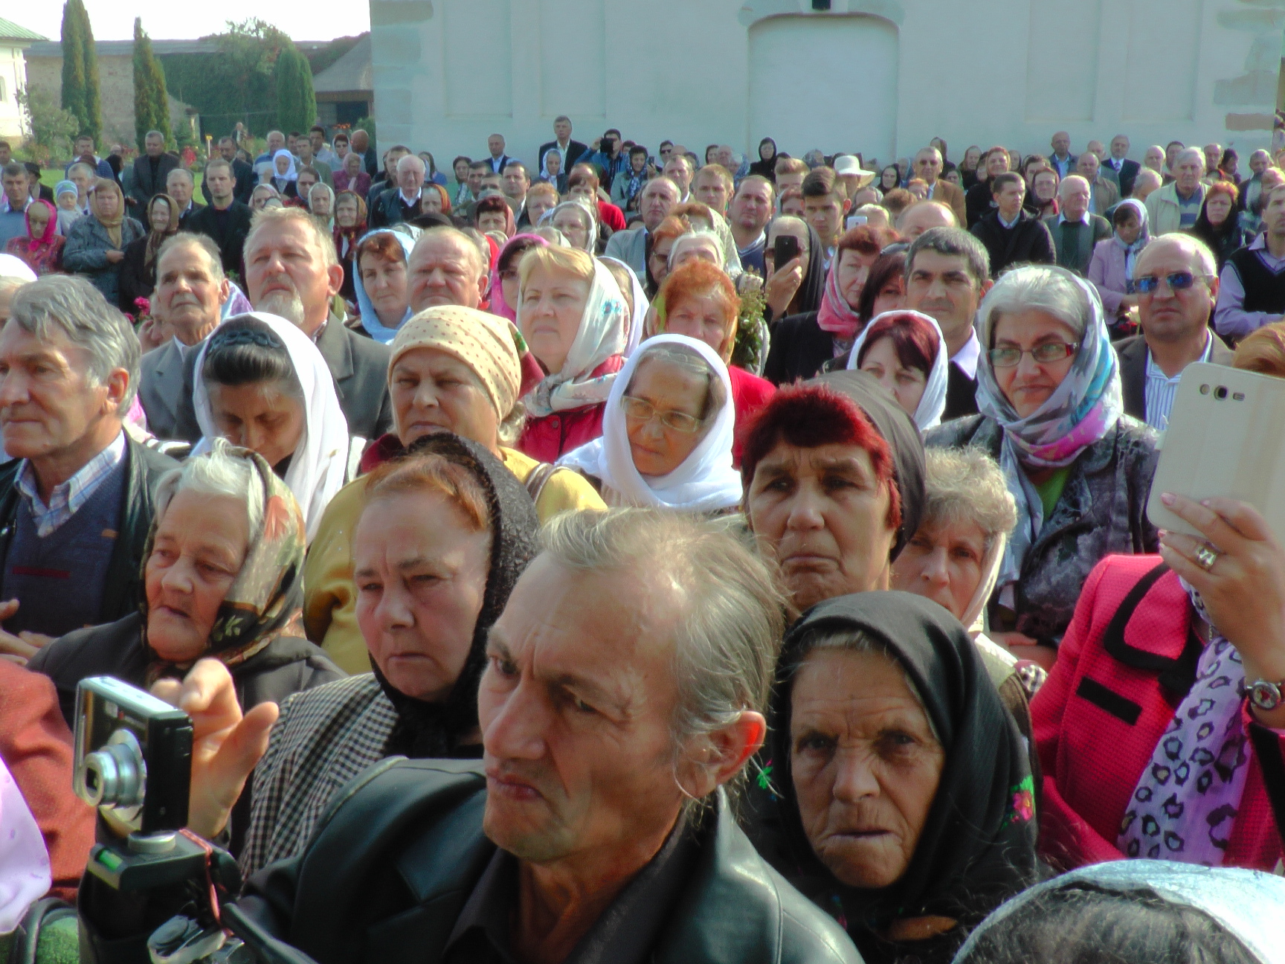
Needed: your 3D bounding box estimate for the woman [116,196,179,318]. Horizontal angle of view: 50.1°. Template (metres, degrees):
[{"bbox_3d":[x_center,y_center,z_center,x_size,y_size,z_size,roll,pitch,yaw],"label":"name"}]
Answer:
[{"bbox_3d":[-2.786,-0.946,8.094,0.480,1.480,0.340,-1,15,-2],"label":"woman"}]

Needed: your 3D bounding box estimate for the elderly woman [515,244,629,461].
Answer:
[{"bbox_3d":[-0.135,0.337,2.787,0.480,1.620,0.320,7,16,23],"label":"elderly woman"}]

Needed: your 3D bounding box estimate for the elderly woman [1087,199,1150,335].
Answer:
[{"bbox_3d":[2.504,-0.727,7.296,0.470,1.530,0.360,7,17,26],"label":"elderly woman"}]

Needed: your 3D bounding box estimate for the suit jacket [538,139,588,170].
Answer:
[{"bbox_3d":[-0.763,-2.952,13.397,0.540,0.760,0.300,1,15,3],"label":"suit jacket"}]

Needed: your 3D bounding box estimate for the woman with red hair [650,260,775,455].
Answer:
[{"bbox_3d":[0.130,0.288,3.152,0.480,1.580,0.320,2,15,8],"label":"woman with red hair"}]

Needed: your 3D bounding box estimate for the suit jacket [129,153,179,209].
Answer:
[{"bbox_3d":[-4.426,-2.635,12.597,0.500,0.760,0.300,-4,16,-14],"label":"suit jacket"}]

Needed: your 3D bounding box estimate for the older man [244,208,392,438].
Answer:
[{"bbox_3d":[-0.698,0.269,3.003,0.500,1.700,0.330,3,16,12],"label":"older man"}]

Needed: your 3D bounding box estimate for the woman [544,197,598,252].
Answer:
[{"bbox_3d":[-0.315,-0.568,6.497,0.470,1.500,0.320,5,16,19],"label":"woman"}]

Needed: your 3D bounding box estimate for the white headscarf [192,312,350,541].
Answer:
[{"bbox_3d":[-0.555,-0.078,2.060,0.240,0.360,0.260,1,14,5],"label":"white headscarf"}]

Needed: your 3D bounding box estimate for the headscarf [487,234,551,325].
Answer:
[{"bbox_3d":[-0.350,-0.593,4.150,0.240,0.330,0.260,2,15,8],"label":"headscarf"}]

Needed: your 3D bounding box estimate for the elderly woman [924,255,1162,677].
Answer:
[{"bbox_3d":[0.618,0.459,2.314,0.480,1.630,0.340,7,17,23],"label":"elderly woman"}]

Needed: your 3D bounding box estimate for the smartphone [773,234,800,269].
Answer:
[{"bbox_3d":[0.426,-0.664,4.050,0.068,0.135,0.011,1,15,-7],"label":"smartphone"}]

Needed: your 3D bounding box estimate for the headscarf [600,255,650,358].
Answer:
[{"bbox_3d":[-0.088,-0.350,3.091,0.220,0.320,0.250,8,17,29],"label":"headscarf"}]

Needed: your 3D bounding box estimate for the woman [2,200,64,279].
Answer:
[{"bbox_3d":[-3.605,-0.962,8.392,0.480,1.500,0.320,-3,15,-10],"label":"woman"}]

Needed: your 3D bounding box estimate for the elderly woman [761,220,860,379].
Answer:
[{"bbox_3d":[0.478,-0.087,4.553,0.480,1.550,0.380,3,15,10],"label":"elderly woman"}]

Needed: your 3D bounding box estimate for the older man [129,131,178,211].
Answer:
[{"bbox_3d":[-4.426,-2.373,12.723,0.500,1.700,0.320,-4,16,-14],"label":"older man"}]

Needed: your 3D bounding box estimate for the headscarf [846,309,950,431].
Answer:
[{"bbox_3d":[0.498,-0.195,2.718,0.205,0.300,0.235,6,16,21],"label":"headscarf"}]

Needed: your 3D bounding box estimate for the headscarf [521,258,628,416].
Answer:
[{"bbox_3d":[-0.131,-0.282,2.608,0.200,0.300,0.235,7,16,23],"label":"headscarf"}]

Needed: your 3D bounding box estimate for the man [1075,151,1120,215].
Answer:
[{"bbox_3d":[3.566,-1.827,11.218,0.520,1.700,0.320,7,16,23],"label":"man"}]

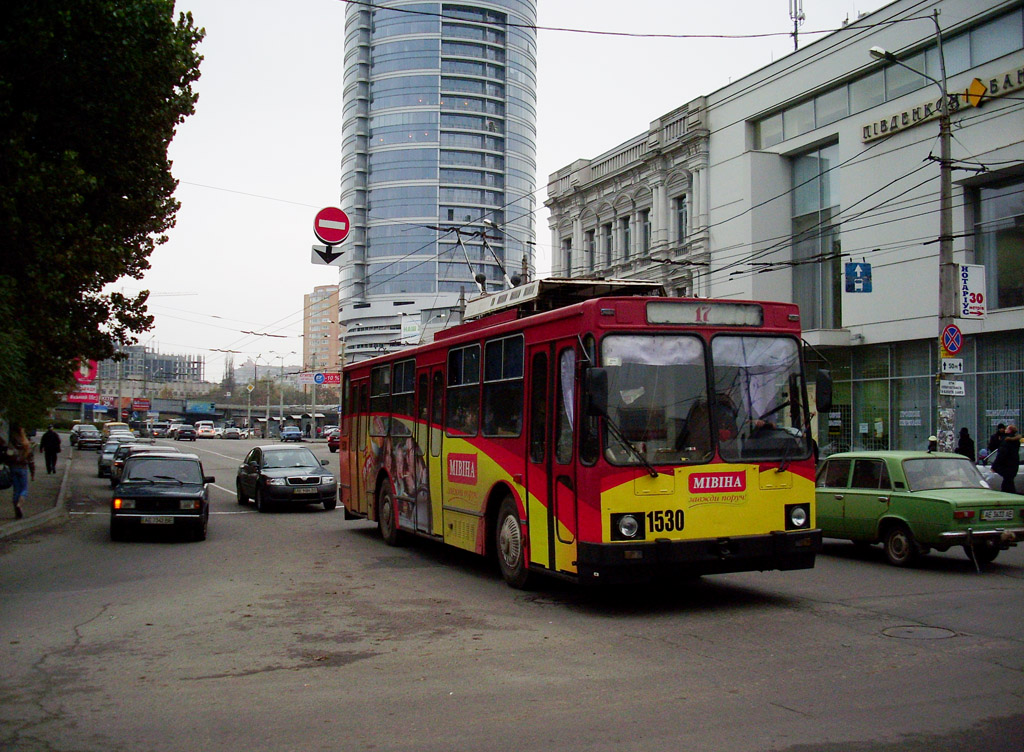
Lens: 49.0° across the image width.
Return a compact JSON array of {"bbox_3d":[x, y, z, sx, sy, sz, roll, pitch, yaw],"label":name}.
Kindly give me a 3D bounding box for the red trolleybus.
[{"bbox_3d":[-0.036,0.812,16.069,2.540,3.460,11.301,1,-3,-21],"label":"red trolleybus"}]

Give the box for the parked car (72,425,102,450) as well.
[{"bbox_3d":[-27.587,3.994,73.000,1.700,1.550,4.300,2,-3,-27],"label":"parked car"}]

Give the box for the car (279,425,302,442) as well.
[{"bbox_3d":[-21.074,5.568,107.000,1.610,1.440,4.070,1,-3,-21],"label":"car"}]

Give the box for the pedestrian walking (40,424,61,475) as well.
[{"bbox_3d":[-16.433,2.615,40.000,0.620,1.750,0.400,1,-3,-21],"label":"pedestrian walking"}]

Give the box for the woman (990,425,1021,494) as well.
[{"bbox_3d":[10.108,1.862,23.000,0.520,1.690,0.520,-1,-3,31],"label":"woman"}]

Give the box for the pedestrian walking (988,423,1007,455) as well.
[{"bbox_3d":[11.359,1.965,26.300,0.520,1.750,0.380,2,-3,-27],"label":"pedestrian walking"}]

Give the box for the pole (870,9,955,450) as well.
[{"bbox_3d":[7.996,-2.335,22.306,1.900,10.087,0.400,1,-3,-21],"label":"pole"}]

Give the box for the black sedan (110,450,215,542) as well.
[{"bbox_3d":[-6.360,2.130,20.521,1.620,1.440,4.130,1,-3,-15],"label":"black sedan"}]

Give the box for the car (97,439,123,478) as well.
[{"bbox_3d":[-15.487,3.245,44.304,1.670,1.430,4.200,1,-3,-20],"label":"car"}]

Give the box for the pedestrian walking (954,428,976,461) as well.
[{"bbox_3d":[10.893,2.102,27.000,0.450,1.720,0.520,-1,-3,28],"label":"pedestrian walking"}]

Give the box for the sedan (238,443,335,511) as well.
[{"bbox_3d":[-5.478,2.371,26.900,1.770,1.460,4.680,1,-3,-20],"label":"sedan"}]

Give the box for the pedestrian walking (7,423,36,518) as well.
[{"bbox_3d":[-9.005,1.752,20.640,0.550,1.720,0.500,1,-3,-20],"label":"pedestrian walking"}]

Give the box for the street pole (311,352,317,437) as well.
[{"bbox_3d":[-20.806,2.015,118.000,0.360,9.100,0.360,1,-3,-21],"label":"street pole"}]

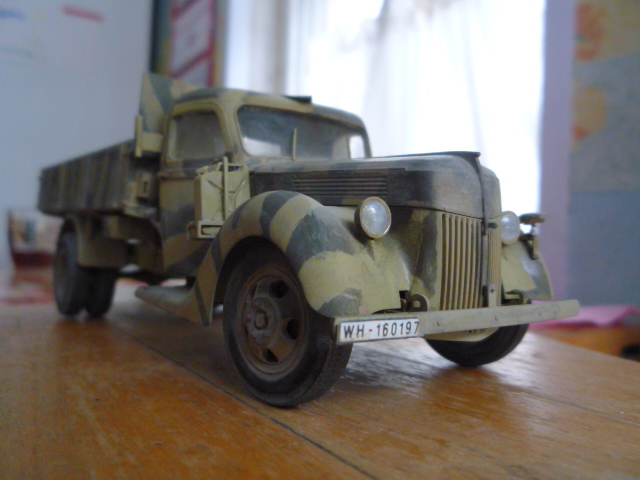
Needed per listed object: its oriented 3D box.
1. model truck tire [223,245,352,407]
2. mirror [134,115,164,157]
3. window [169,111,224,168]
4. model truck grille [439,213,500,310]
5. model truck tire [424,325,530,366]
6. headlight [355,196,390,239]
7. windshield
[{"bbox_3d":[-0.006,0.013,0.091,0.006,0.026,0.026,2,-1,-42],"label":"model truck tire"},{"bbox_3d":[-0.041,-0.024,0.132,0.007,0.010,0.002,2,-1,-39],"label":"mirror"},{"bbox_3d":[-0.027,-0.023,0.124,0.002,0.011,0.025,10,-1,-39],"label":"window"},{"bbox_3d":[0.026,0.004,0.092,0.017,0.017,0.003,2,-1,-39],"label":"model truck grille"},{"bbox_3d":[0.033,0.015,0.124,0.006,0.026,0.026,2,-1,-42],"label":"model truck tire"},{"bbox_3d":[0.008,-0.003,0.086,0.007,0.007,0.004,2,-1,-39],"label":"headlight"},{"bbox_3d":[-0.002,-0.023,0.128,0.037,0.012,0.003,2,-21,-39],"label":"windshield"}]

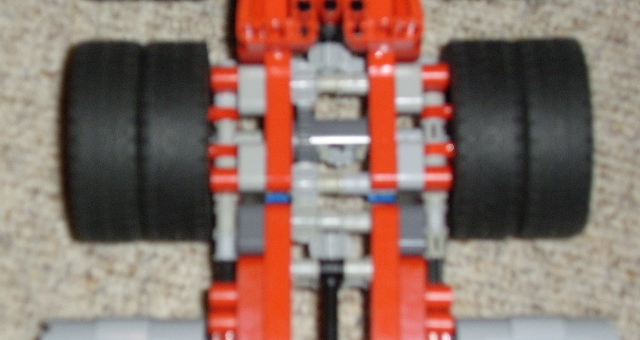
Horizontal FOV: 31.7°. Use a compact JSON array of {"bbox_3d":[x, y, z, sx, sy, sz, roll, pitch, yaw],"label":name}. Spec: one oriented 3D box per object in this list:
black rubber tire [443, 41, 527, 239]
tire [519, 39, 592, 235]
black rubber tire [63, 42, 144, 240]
[{"bbox_3d":[0.049,-0.009,0.357,0.020,0.062,0.062,0,80,0],"label":"black rubber tire"},{"bbox_3d":[0.069,-0.010,0.357,0.020,0.062,0.062,0,80,0],"label":"tire"},{"bbox_3d":[-0.064,-0.009,0.357,0.020,0.062,0.062,0,80,0],"label":"black rubber tire"}]

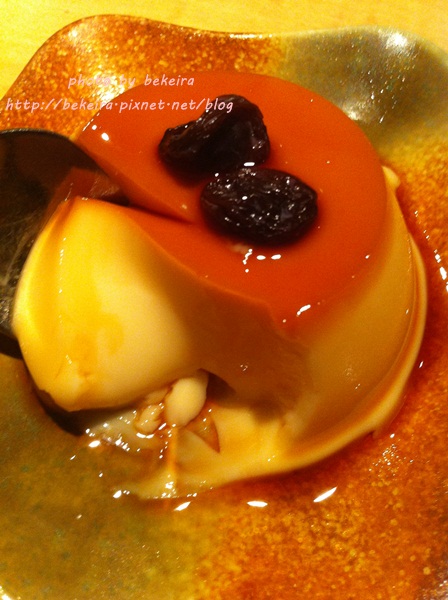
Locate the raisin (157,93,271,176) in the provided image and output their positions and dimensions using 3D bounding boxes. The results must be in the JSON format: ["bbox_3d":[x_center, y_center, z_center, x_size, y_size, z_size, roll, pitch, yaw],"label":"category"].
[{"bbox_3d":[-0.002,-0.029,0.109,0.021,0.009,0.013,-18,59,-12],"label":"raisin"}]

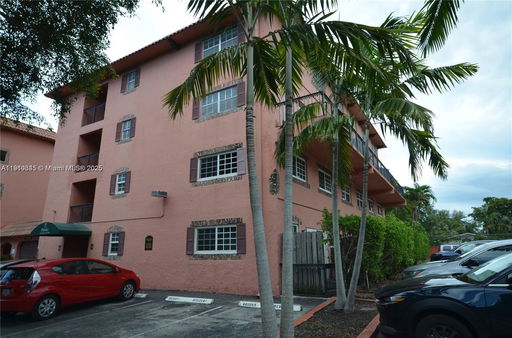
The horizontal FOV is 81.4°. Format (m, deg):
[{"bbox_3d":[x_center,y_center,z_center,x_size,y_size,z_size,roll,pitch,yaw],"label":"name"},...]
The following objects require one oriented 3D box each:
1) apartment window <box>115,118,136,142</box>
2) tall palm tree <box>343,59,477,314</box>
[{"bbox_3d":[-6.588,-1.971,15.052,1.411,1.054,0.100,-9,-16,28],"label":"apartment window"},{"bbox_3d":[3.853,0.124,7.843,3.800,6.600,3.200,-1,-15,0],"label":"tall palm tree"}]

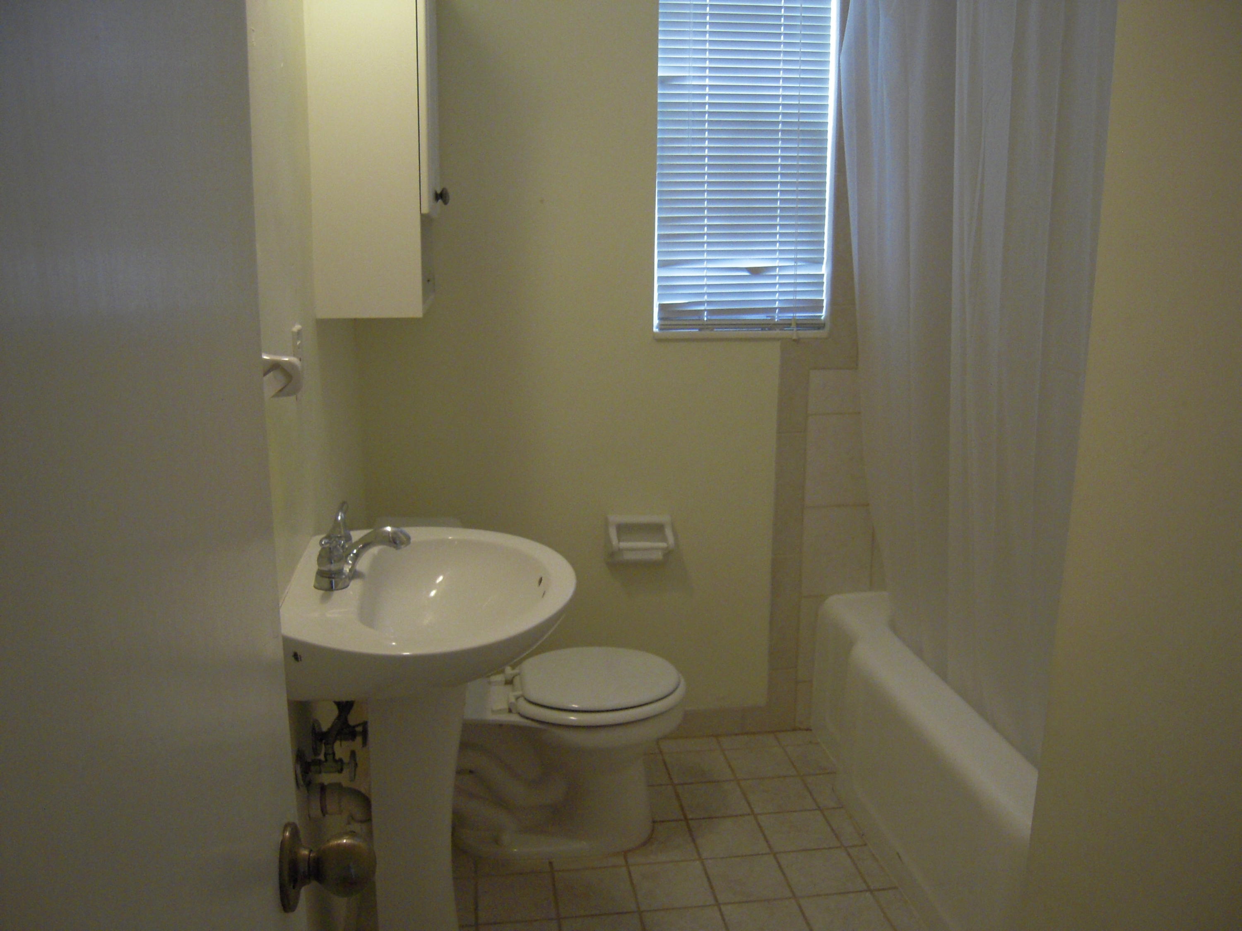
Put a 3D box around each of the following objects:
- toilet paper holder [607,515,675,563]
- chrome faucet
[{"bbox_3d":[0.054,0.201,2.624,0.171,0.125,0.082,-2,11,-7],"label":"toilet paper holder"},{"bbox_3d":[-0.403,0.127,1.583,0.145,0.092,0.233,-2,11,-7],"label":"chrome faucet"}]

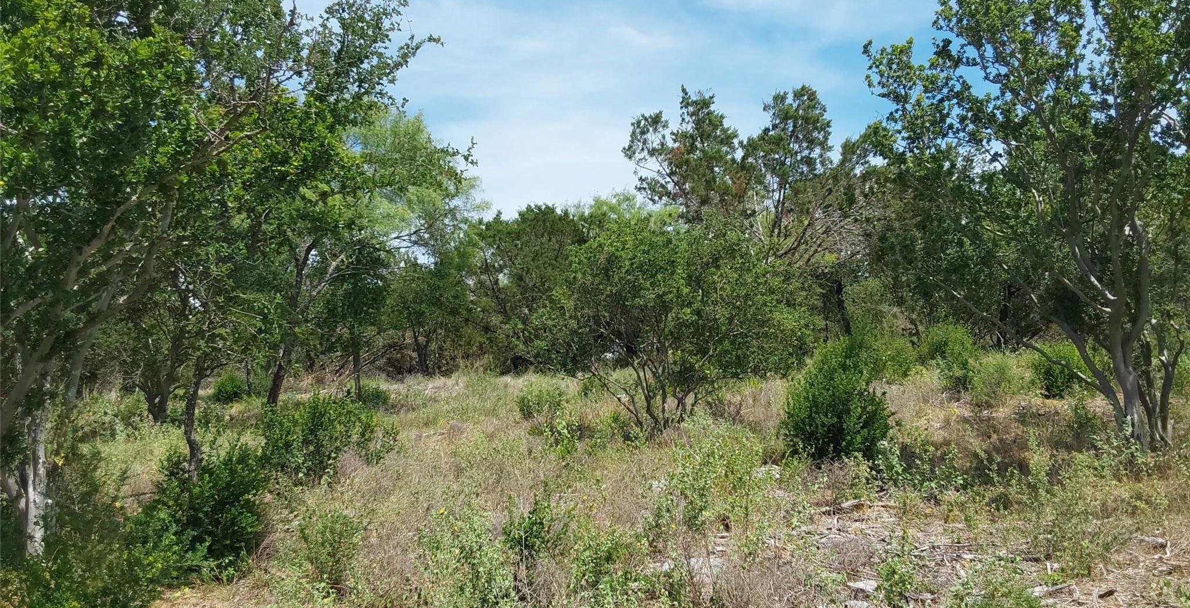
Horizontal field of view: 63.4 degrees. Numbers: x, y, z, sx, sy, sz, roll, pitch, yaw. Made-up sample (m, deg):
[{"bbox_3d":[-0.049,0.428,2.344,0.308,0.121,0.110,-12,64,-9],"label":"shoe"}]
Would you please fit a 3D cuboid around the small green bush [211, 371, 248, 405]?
[{"bbox_3d":[-6.081,1.391,16.000,0.618,0.572,0.587,0,0,0],"label":"small green bush"}]

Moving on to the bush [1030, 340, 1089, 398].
[{"bbox_3d":[7.333,1.028,15.200,0.940,0.925,0.846,0,0,0],"label":"bush"}]

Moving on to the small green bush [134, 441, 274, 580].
[{"bbox_3d":[-2.370,1.246,5.800,0.823,0.818,0.782,0,0,0],"label":"small green bush"}]

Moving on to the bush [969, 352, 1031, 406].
[{"bbox_3d":[5.882,1.095,14.000,0.906,0.798,0.815,0,0,0],"label":"bush"}]

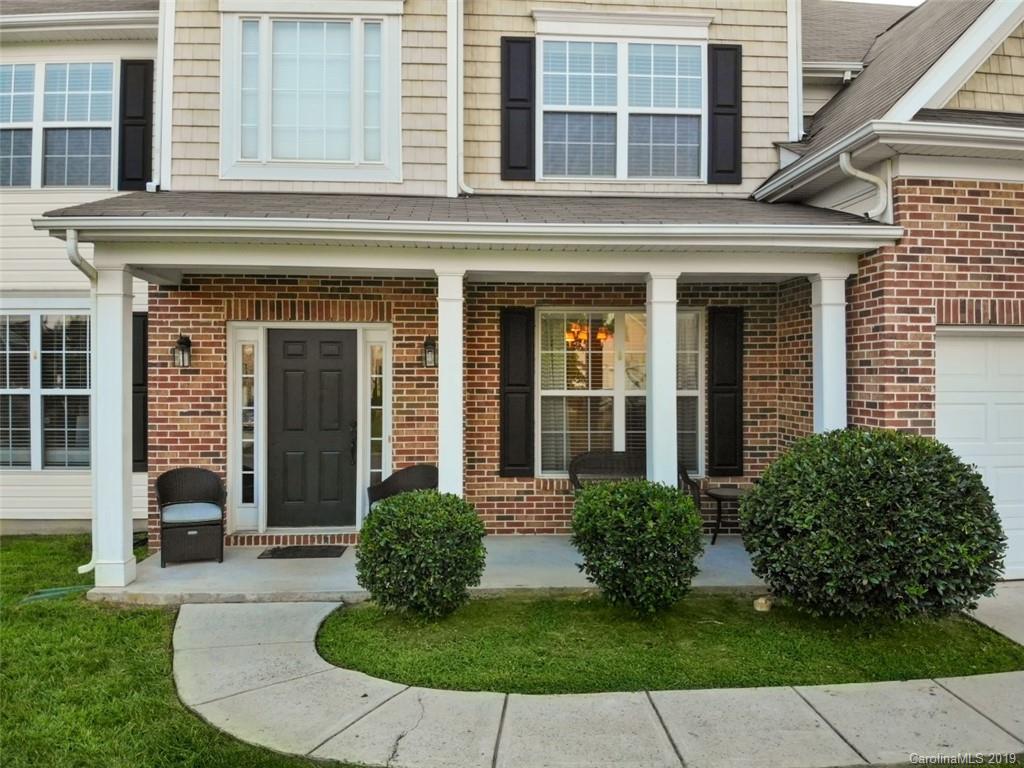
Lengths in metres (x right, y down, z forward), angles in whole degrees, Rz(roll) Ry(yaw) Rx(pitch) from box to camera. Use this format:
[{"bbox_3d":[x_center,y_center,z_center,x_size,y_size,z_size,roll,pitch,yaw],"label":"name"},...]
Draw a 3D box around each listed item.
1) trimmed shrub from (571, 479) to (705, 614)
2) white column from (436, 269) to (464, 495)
[{"bbox_3d":[0.920,1.220,5.250,0.960,1.000,0.960,0,0,-3],"label":"trimmed shrub"},{"bbox_3d":[-0.500,0.350,5.800,0.220,2.540,0.220,0,0,-3],"label":"white column"}]

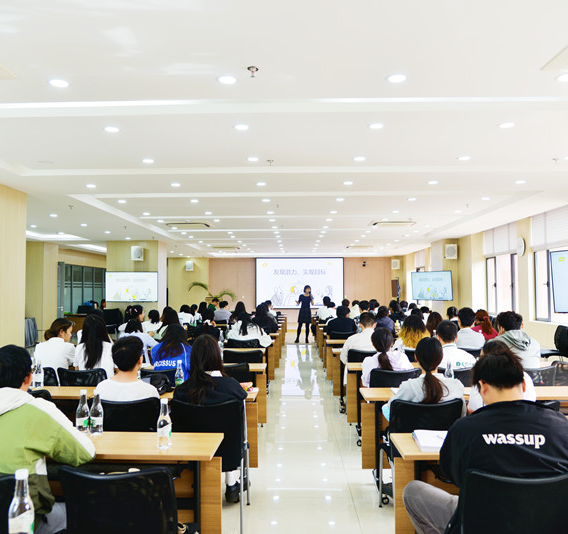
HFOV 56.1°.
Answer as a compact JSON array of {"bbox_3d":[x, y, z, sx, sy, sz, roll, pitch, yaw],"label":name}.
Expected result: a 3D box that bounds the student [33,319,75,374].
[{"bbox_3d":[-1.982,1.099,4.896,0.450,1.262,0.780,-1,-3,16],"label":"student"}]

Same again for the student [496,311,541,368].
[{"bbox_3d":[2.030,1.058,4.911,0.530,1.313,0.850,0,-3,-7],"label":"student"}]

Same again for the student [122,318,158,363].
[{"bbox_3d":[-1.480,1.154,5.391,0.480,1.260,0.780,0,-3,1],"label":"student"}]

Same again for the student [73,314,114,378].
[{"bbox_3d":[-1.659,1.078,4.855,0.440,1.297,0.780,0,-3,3],"label":"student"}]

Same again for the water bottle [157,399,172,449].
[{"bbox_3d":[-0.579,0.760,2.591,0.067,0.232,0.067,0,-2,1],"label":"water bottle"}]

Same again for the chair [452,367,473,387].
[{"bbox_3d":[1.596,1.340,5.080,0.480,0.860,0.550,0,-3,1],"label":"chair"}]

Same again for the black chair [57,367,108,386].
[{"bbox_3d":[-1.725,1.310,4.808,0.480,0.850,0.540,0,-2,1],"label":"black chair"}]

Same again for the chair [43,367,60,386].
[{"bbox_3d":[-2.313,1.344,5.171,0.480,0.860,0.550,0,-3,1],"label":"chair"}]

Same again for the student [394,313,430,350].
[{"bbox_3d":[1.502,1.168,6.363,0.460,1.217,0.780,0,-2,1],"label":"student"}]

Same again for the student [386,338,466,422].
[{"bbox_3d":[0.919,1.062,3.608,0.500,1.220,0.740,0,-2,1],"label":"student"}]

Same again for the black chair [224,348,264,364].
[{"bbox_3d":[-0.455,1.402,6.477,0.480,0.860,0.550,0,-3,1],"label":"black chair"}]

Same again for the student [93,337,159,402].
[{"bbox_3d":[-1.016,1.071,3.607,0.480,1.220,0.740,0,-2,1],"label":"student"}]

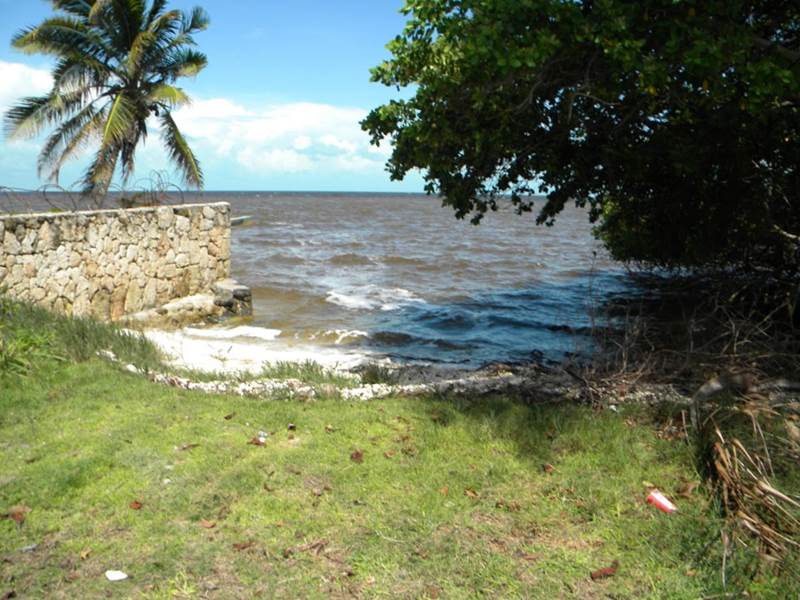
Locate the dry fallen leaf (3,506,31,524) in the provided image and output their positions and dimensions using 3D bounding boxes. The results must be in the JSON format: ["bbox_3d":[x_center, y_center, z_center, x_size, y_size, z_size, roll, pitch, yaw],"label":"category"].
[{"bbox_3d":[-1.908,1.072,3.219,0.125,0.045,0.085,-1,10,-10],"label":"dry fallen leaf"}]

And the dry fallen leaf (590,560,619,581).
[{"bbox_3d":[0.881,1.166,2.789,0.130,0.035,0.055,-4,10,-25],"label":"dry fallen leaf"}]

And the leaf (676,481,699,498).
[{"bbox_3d":[1.578,1.040,3.553,0.115,0.040,0.085,-6,11,-34],"label":"leaf"}]

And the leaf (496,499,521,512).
[{"bbox_3d":[0.565,1.070,3.369,0.120,0.030,0.070,3,10,15],"label":"leaf"}]

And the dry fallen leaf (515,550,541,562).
[{"bbox_3d":[0.572,1.151,2.904,0.110,0.022,0.050,2,10,12],"label":"dry fallen leaf"}]

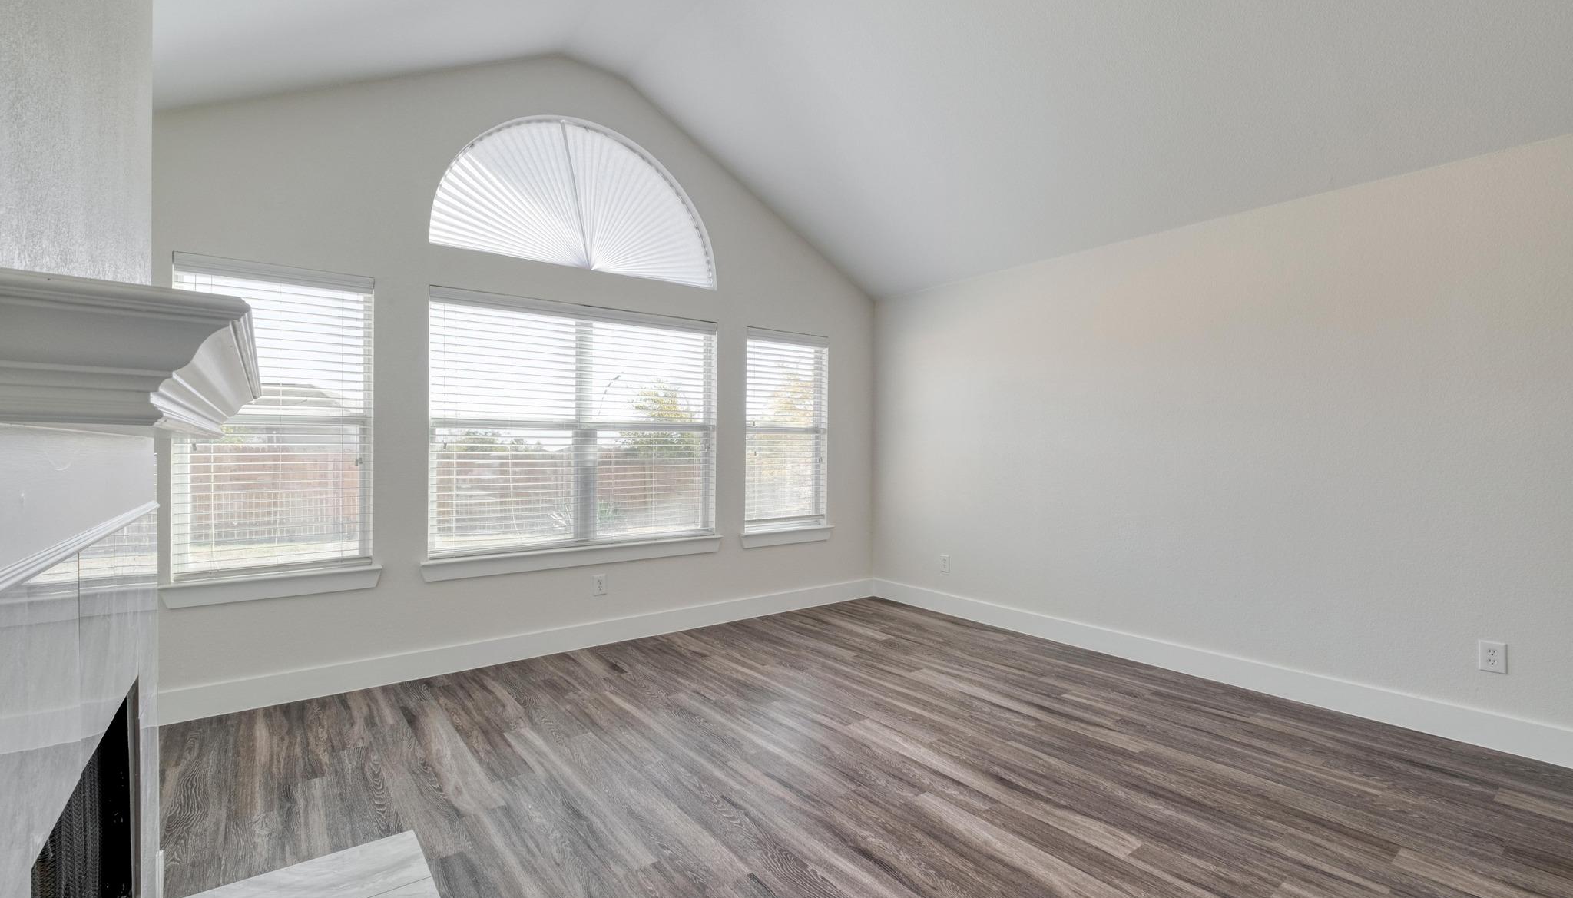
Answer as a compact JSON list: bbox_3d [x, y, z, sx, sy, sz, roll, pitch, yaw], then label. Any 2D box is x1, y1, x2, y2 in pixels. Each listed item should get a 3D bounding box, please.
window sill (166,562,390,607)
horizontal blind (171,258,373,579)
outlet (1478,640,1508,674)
[{"bbox_3d":[-2.463,0.656,3.184,0.844,0.117,0.105,0,0,-37],"label":"window sill"},{"bbox_3d":[-2.478,-0.142,3.209,0.765,1.479,0.090,0,0,-37],"label":"horizontal blind"},{"bbox_3d":[2.937,0.867,2.723,0.010,0.126,0.081,0,0,-37],"label":"outlet"}]

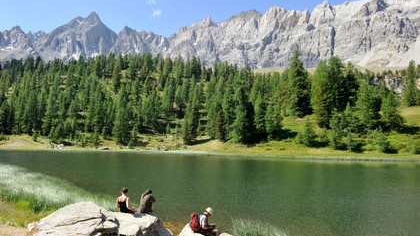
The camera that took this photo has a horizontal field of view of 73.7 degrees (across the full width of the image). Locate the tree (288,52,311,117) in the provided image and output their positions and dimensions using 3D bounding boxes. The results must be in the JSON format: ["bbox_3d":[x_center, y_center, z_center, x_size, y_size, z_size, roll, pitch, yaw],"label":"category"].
[{"bbox_3d":[24.564,-9.229,76.000,6.514,18.186,6.514,0,-3,0],"label":"tree"}]

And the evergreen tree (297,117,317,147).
[{"bbox_3d":[15.936,2.300,46.000,3.121,4.764,3.121,0,-3,0],"label":"evergreen tree"}]

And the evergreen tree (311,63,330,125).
[{"bbox_3d":[23.893,-4.500,60.000,4.286,13.071,4.286,0,-3,0],"label":"evergreen tree"}]

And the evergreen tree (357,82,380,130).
[{"bbox_3d":[31.134,-2.455,55.000,4.714,9.821,4.714,0,-3,0],"label":"evergreen tree"}]

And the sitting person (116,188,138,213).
[{"bbox_3d":[-2.905,2.957,9.800,0.600,0.900,0.700,-1,-3,18],"label":"sitting person"}]

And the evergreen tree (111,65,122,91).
[{"bbox_3d":[-37.200,-15.800,112.000,4.400,11.200,4.400,0,-3,0],"label":"evergreen tree"}]

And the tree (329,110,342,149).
[{"bbox_3d":[20.170,1.848,45.000,2.250,6.429,2.250,0,-3,0],"label":"tree"}]

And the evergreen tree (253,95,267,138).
[{"bbox_3d":[10.077,-0.305,57.000,2.850,8.957,2.850,0,-3,0],"label":"evergreen tree"}]

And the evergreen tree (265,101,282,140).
[{"bbox_3d":[12.473,0.491,55.000,3.536,7.857,3.536,0,-3,0],"label":"evergreen tree"}]

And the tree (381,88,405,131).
[{"bbox_3d":[36.500,-1.700,56.000,4.800,8.400,4.800,0,-3,0],"label":"tree"}]

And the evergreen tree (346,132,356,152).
[{"bbox_3d":[21.554,3.643,42.500,1.670,3.188,1.670,0,-3,0],"label":"evergreen tree"}]

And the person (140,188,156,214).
[{"bbox_3d":[-2.152,2.992,9.800,0.500,0.870,0.700,-2,-4,37],"label":"person"}]

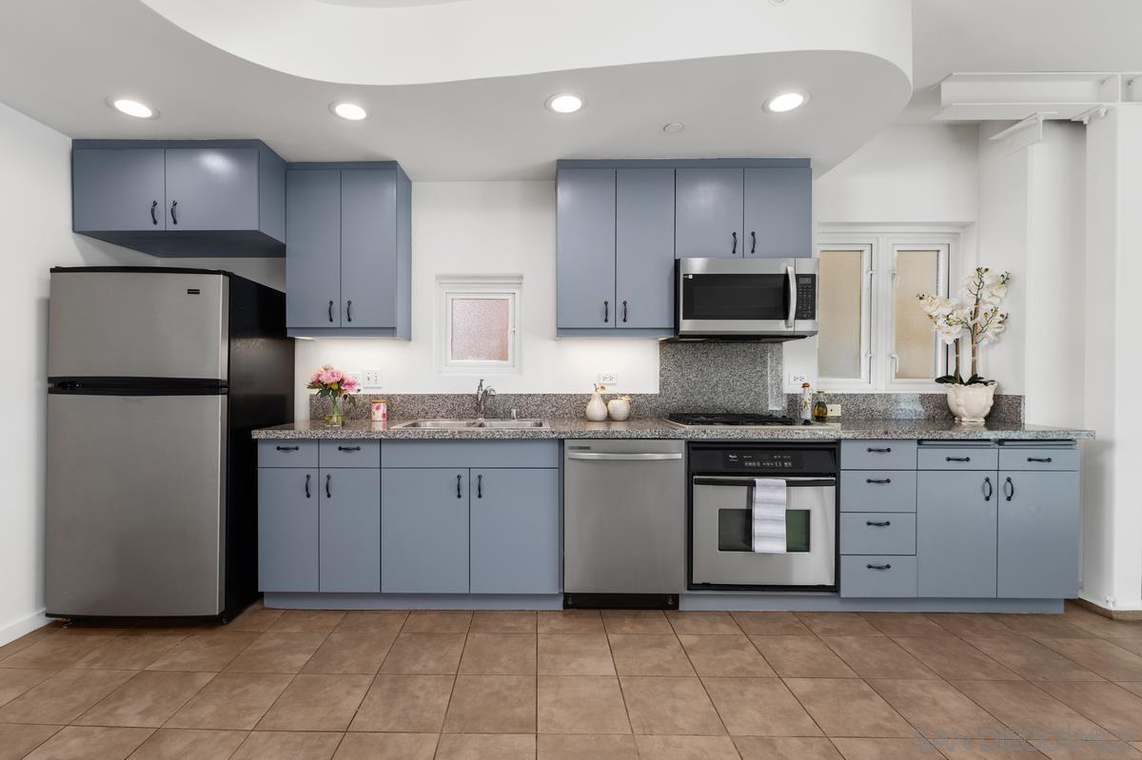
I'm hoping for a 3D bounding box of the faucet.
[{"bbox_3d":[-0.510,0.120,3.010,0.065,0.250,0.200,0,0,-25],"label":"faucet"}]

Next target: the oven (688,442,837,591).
[{"bbox_3d":[0.952,0.675,2.769,0.745,0.740,0.610,0,0,0],"label":"oven"}]

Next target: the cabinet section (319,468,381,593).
[{"bbox_3d":[-1.117,0.753,2.795,0.311,0.626,0.480,0,1,-1],"label":"cabinet section"}]

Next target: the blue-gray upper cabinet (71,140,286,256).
[{"bbox_3d":[-2.063,-0.993,2.856,0.952,0.470,0.580,0,0,0],"label":"blue-gray upper cabinet"}]

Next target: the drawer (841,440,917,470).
[{"bbox_3d":[1.518,0.370,2.704,0.374,0.150,0.480,0,0,0],"label":"drawer"}]

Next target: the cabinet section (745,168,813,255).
[{"bbox_3d":[1.134,-0.920,2.935,0.375,0.496,0.300,0,1,-1],"label":"cabinet section"}]

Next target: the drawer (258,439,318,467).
[{"bbox_3d":[-1.405,0.368,2.750,0.300,0.140,0.500,0,0,-1],"label":"drawer"}]

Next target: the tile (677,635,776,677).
[{"bbox_3d":[0.661,1.185,2.178,0.321,0.010,0.324,0,1,-2],"label":"tile"}]

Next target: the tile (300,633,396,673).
[{"bbox_3d":[-0.942,1.184,2.196,0.319,0.010,0.322,0,1,-2],"label":"tile"}]

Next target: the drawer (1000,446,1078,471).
[{"bbox_3d":[2.292,0.387,2.715,0.392,0.112,0.450,0,1,-1],"label":"drawer"}]

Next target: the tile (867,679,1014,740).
[{"bbox_3d":[1.334,1.200,1.852,0.324,0.012,0.333,0,0,-1],"label":"tile"}]

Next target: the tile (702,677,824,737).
[{"bbox_3d":[0.680,1.189,1.851,0.321,0.010,0.324,0,1,-2],"label":"tile"}]

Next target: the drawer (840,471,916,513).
[{"bbox_3d":[1.508,0.544,2.715,0.375,0.205,0.450,0,1,-1],"label":"drawer"}]

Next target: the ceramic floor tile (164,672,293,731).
[{"bbox_3d":[-1.238,1.184,1.873,0.318,0.012,0.318,0,0,0],"label":"ceramic floor tile"}]

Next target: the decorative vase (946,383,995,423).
[{"bbox_3d":[2.390,0.132,3.030,0.255,0.230,0.240,0,0,-1],"label":"decorative vase"}]

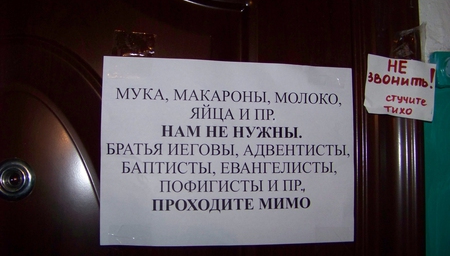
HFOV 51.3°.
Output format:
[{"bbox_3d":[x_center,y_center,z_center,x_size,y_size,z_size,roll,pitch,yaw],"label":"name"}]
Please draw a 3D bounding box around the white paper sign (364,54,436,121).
[{"bbox_3d":[0.216,-0.049,0.578,0.092,0.073,0.004,7,-5,-9],"label":"white paper sign"}]

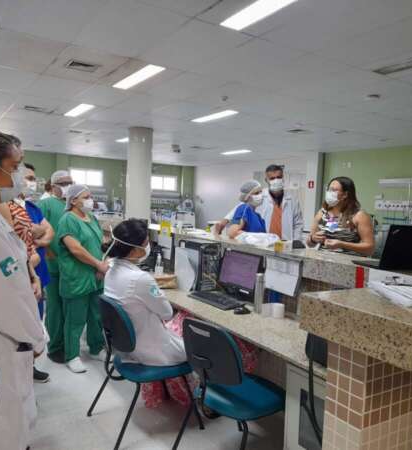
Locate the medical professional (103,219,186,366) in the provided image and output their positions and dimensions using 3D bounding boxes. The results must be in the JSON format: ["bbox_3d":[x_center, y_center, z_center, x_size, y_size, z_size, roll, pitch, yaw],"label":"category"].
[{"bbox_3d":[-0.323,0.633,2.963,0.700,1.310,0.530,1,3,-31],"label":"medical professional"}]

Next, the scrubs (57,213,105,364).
[{"bbox_3d":[-1.066,0.514,3.710,0.320,1.260,0.450,3,2,21],"label":"scrubs"}]

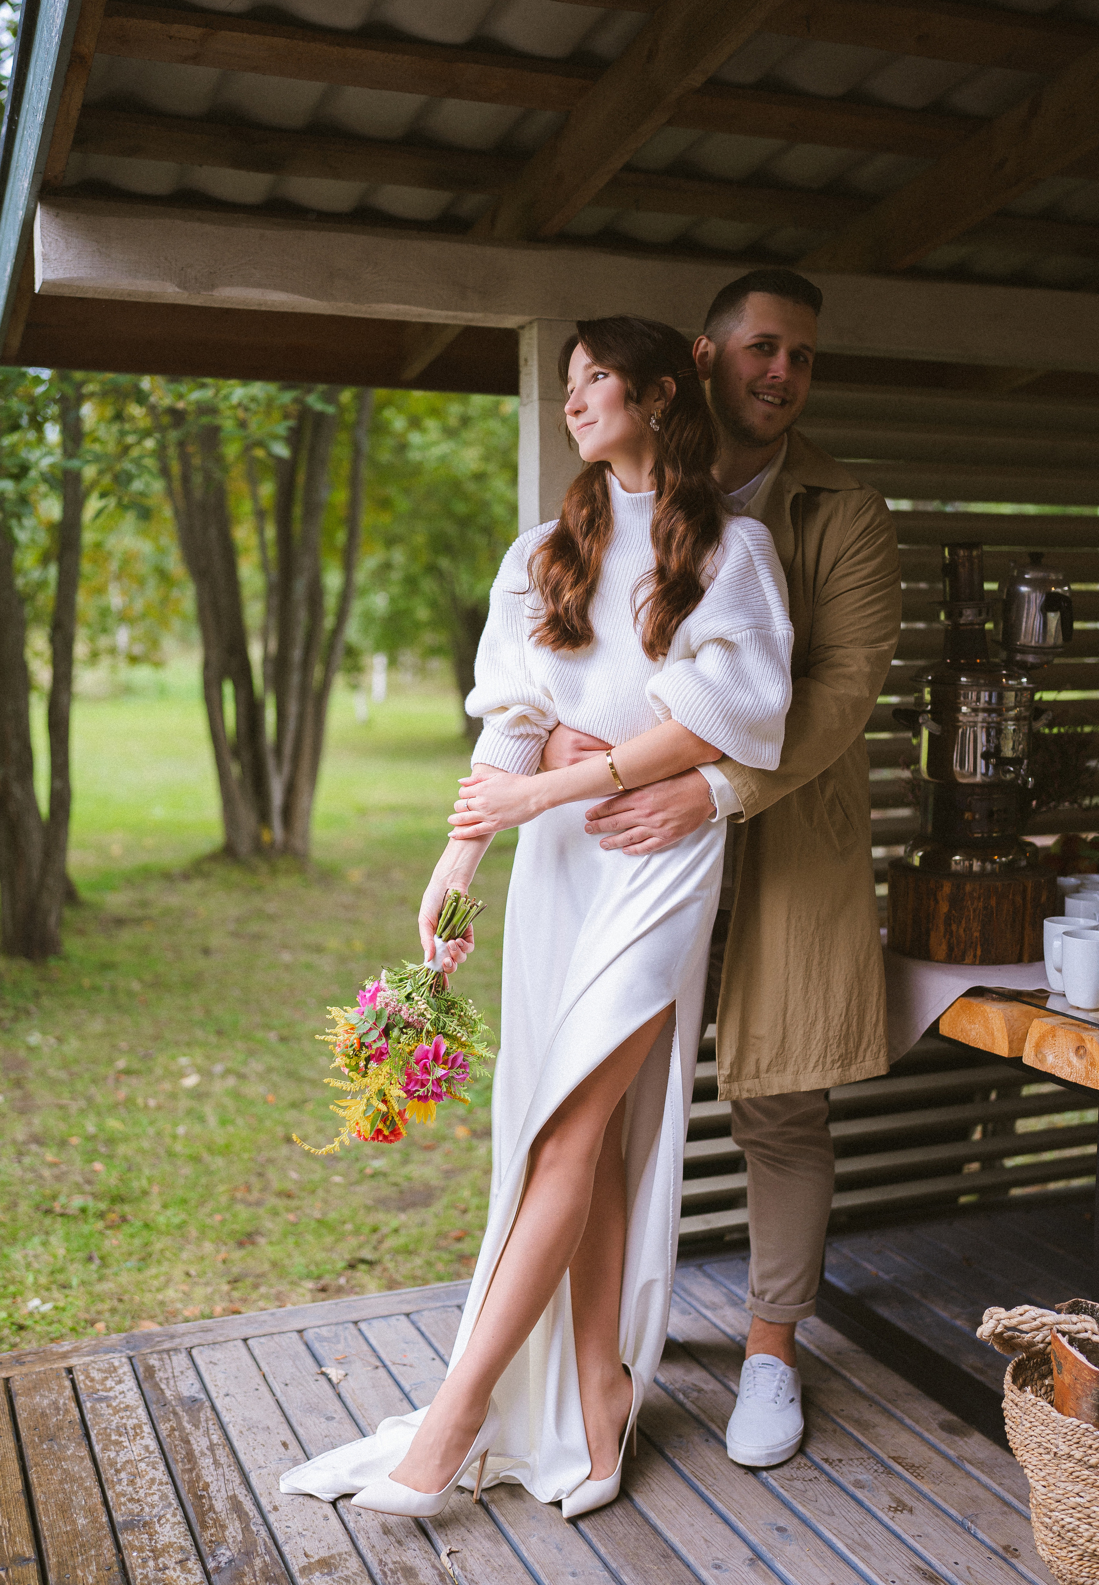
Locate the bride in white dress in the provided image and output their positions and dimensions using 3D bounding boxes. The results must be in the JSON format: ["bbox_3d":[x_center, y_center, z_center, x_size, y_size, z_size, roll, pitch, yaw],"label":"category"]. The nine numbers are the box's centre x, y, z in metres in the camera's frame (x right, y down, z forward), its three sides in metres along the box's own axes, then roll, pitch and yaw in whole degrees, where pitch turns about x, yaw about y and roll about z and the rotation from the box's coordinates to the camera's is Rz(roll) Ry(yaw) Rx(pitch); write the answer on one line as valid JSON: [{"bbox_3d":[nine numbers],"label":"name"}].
[{"bbox_3d":[-0.003,0.179,2.341,0.720,1.720,0.460,2,5,22],"label":"bride in white dress"}]

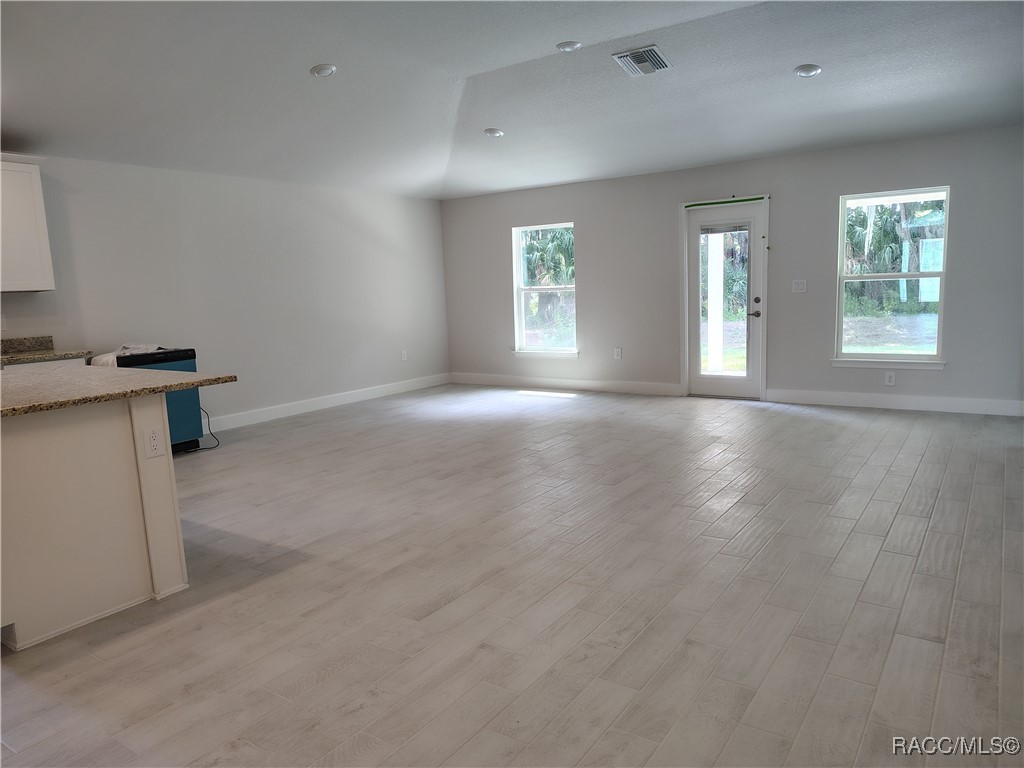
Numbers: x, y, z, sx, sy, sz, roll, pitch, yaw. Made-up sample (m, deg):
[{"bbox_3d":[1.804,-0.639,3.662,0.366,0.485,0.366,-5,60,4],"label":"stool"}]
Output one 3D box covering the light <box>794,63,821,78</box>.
[{"bbox_3d":[2.280,-2.404,5.471,0.190,0.030,0.190,3,-7,35],"label":"light"}]

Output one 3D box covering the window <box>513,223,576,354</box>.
[{"bbox_3d":[0.417,-1.156,8.726,0.890,1.555,0.100,3,10,35],"label":"window"}]

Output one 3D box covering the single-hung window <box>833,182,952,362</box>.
[{"bbox_3d":[3.506,-0.984,6.578,0.879,1.550,0.100,3,10,35],"label":"single-hung window"}]

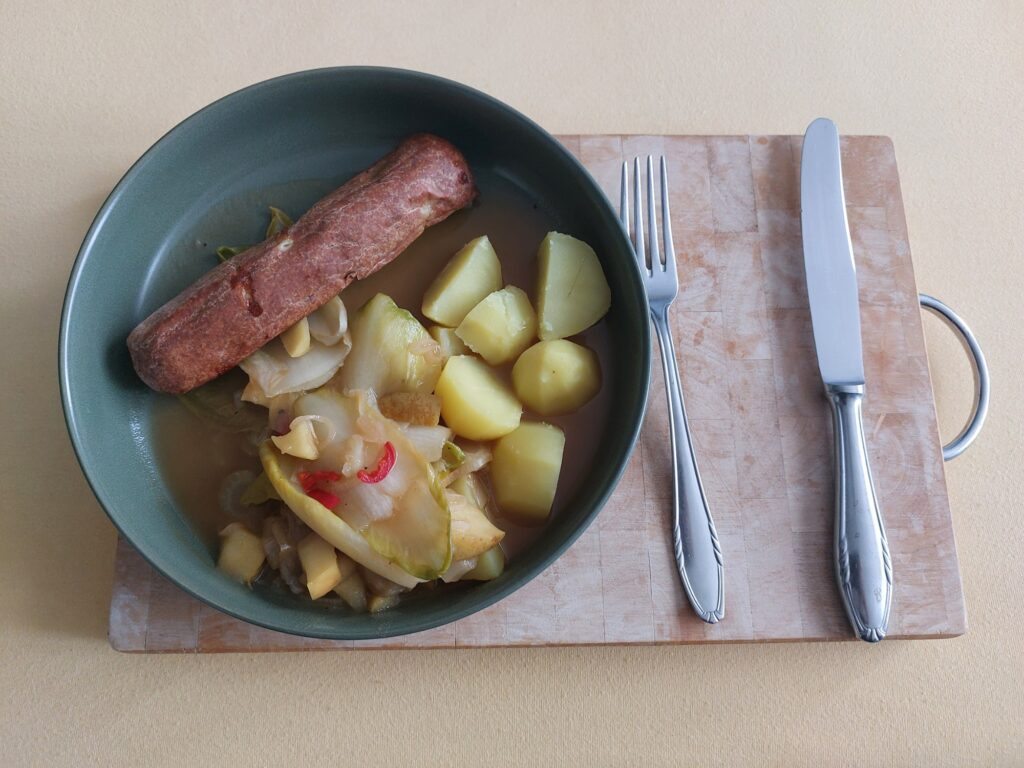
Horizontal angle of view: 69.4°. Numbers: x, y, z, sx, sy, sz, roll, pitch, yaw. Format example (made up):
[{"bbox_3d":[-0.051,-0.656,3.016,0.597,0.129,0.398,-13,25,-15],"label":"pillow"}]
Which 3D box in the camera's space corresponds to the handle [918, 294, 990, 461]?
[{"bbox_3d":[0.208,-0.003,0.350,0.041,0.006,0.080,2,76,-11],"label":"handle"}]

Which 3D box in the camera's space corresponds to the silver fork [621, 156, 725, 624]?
[{"bbox_3d":[0.071,-0.003,0.321,0.024,0.018,0.206,-7,77,-4],"label":"silver fork"}]

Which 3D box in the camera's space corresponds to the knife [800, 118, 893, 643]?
[{"bbox_3d":[0.145,-0.011,0.328,0.024,0.012,0.239,0,77,-2],"label":"knife"}]

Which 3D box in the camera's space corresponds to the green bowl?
[{"bbox_3d":[-0.057,-0.015,0.301,0.220,0.053,0.220,0,77,-2],"label":"green bowl"}]

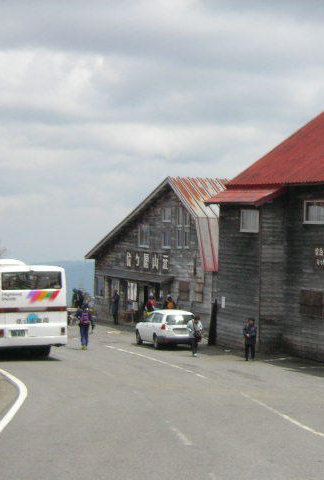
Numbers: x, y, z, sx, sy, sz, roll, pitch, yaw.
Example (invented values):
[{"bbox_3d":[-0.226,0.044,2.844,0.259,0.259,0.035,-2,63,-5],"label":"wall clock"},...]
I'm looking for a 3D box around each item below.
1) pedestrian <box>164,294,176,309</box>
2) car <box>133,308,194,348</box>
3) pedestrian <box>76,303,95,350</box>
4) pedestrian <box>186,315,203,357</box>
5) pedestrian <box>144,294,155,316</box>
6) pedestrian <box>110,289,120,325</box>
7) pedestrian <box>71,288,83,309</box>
[{"bbox_3d":[0.387,3.351,72.300,0.580,1.700,0.500,1,0,0],"label":"pedestrian"},{"bbox_3d":[0.285,3.560,64.100,1.695,1.500,4.370,1,0,-16],"label":"car"},{"bbox_3d":[-2.855,3.195,58.800,0.620,1.760,0.500,1,0,1],"label":"pedestrian"},{"bbox_3d":[1.245,3.618,60.000,0.550,1.590,0.450,1,0,-3],"label":"pedestrian"},{"bbox_3d":[-0.524,3.356,71.200,0.450,1.660,0.520,1,0,45],"label":"pedestrian"},{"bbox_3d":[-2.231,3.271,77.300,0.420,1.700,0.500,1,0,-18],"label":"pedestrian"},{"bbox_3d":[-4.056,3.198,76.500,0.550,1.700,0.520,1,0,18],"label":"pedestrian"}]

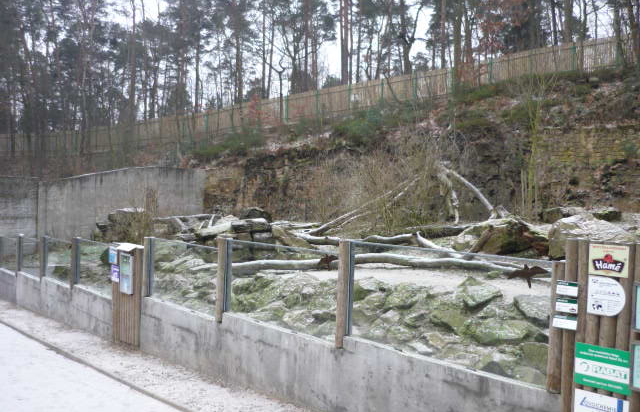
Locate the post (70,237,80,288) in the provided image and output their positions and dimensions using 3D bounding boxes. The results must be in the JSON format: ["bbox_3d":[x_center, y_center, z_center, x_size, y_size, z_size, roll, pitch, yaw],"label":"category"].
[{"bbox_3d":[-4.297,1.008,10.700,0.090,0.912,0.090,1,1,-40],"label":"post"}]

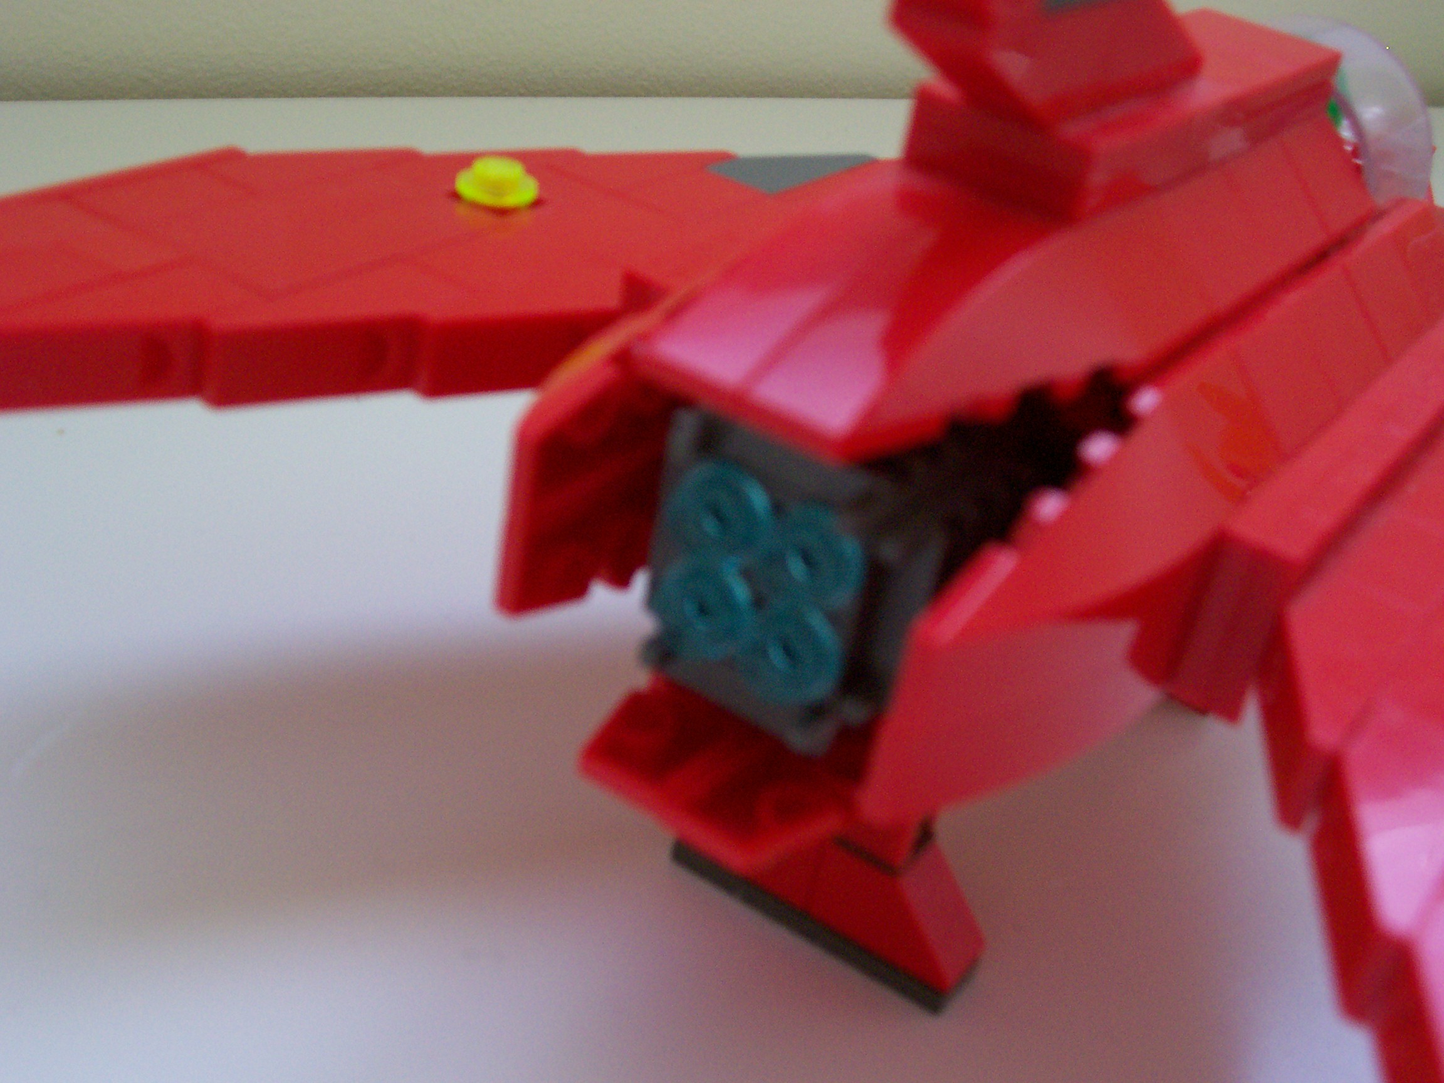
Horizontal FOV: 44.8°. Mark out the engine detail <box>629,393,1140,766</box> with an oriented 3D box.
[{"bbox_3d":[0.010,0.000,0.138,0.022,0.024,0.027,26,33,25],"label":"engine detail"}]

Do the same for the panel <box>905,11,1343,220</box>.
[{"bbox_3d":[0.038,-0.040,0.158,0.016,0.006,0.064,26,33,25],"label":"panel"}]

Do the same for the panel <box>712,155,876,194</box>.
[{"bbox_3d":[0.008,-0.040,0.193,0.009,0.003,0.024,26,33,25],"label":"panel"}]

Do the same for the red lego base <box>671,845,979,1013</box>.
[{"bbox_3d":[0.012,0.033,0.177,0.032,0.013,0.009,26,33,25],"label":"red lego base"}]

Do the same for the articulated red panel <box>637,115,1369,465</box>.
[{"bbox_3d":[0.028,-0.028,0.150,0.032,0.010,0.096,26,33,25],"label":"articulated red panel"}]

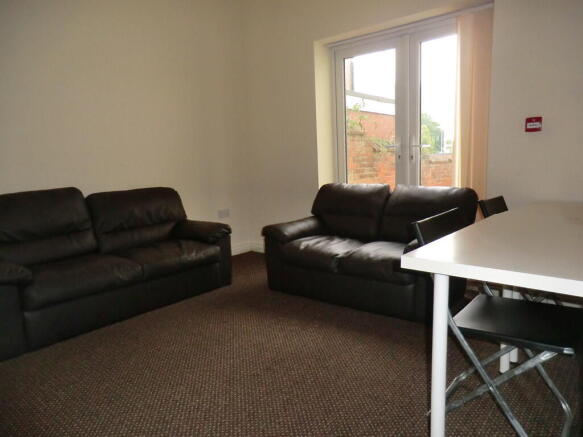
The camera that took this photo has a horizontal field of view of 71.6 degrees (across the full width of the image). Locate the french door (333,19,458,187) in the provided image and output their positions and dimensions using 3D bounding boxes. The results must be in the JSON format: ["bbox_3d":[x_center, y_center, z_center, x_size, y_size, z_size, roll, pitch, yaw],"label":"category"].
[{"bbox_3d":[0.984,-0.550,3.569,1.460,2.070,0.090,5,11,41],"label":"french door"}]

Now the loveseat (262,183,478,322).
[{"bbox_3d":[0.569,0.163,3.166,1.430,0.820,0.820,5,11,38],"label":"loveseat"}]

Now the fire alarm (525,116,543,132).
[{"bbox_3d":[1.602,-0.615,2.662,0.092,0.090,0.045,5,11,41],"label":"fire alarm"}]

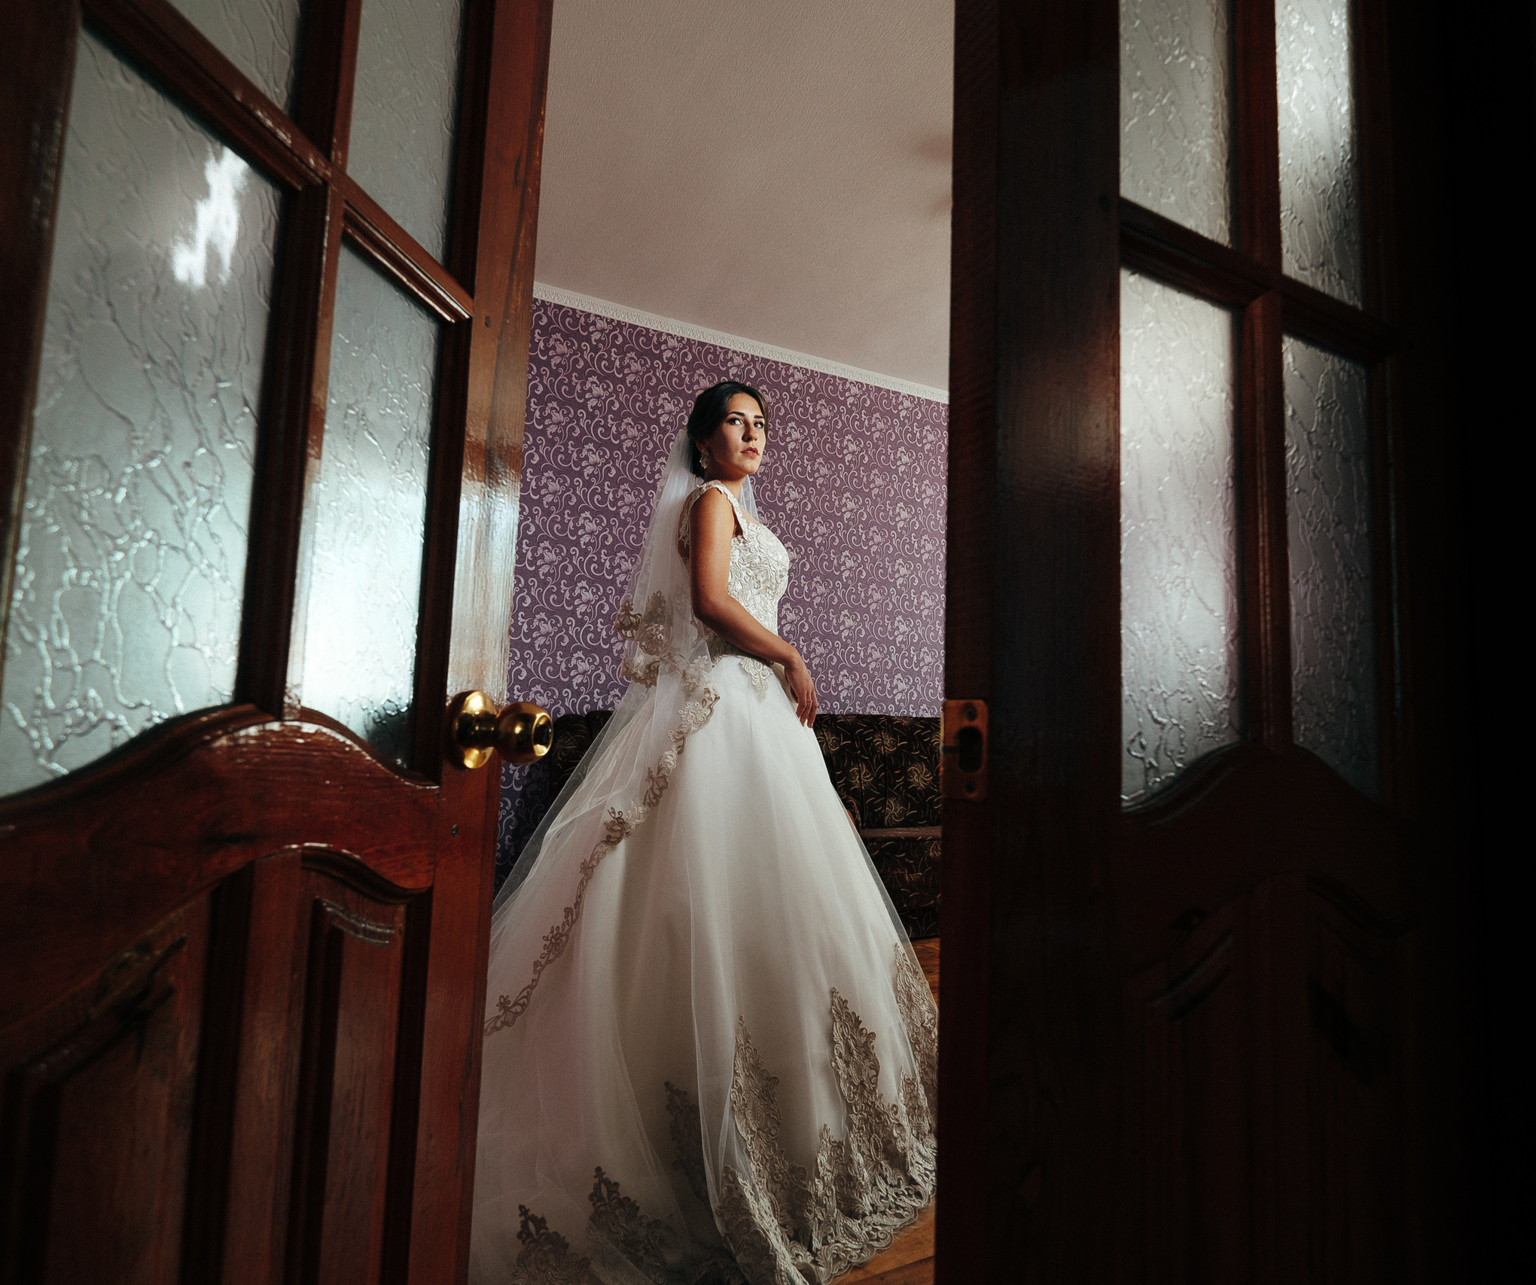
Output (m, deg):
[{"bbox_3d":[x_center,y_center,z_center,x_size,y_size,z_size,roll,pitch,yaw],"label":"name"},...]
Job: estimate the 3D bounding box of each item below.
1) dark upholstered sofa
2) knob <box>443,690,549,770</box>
[{"bbox_3d":[0.142,0.781,3.623,2.100,0.920,0.880,5,-6,-26],"label":"dark upholstered sofa"},{"bbox_3d":[-0.208,0.071,0.633,0.068,0.063,0.063,1,-6,11],"label":"knob"}]

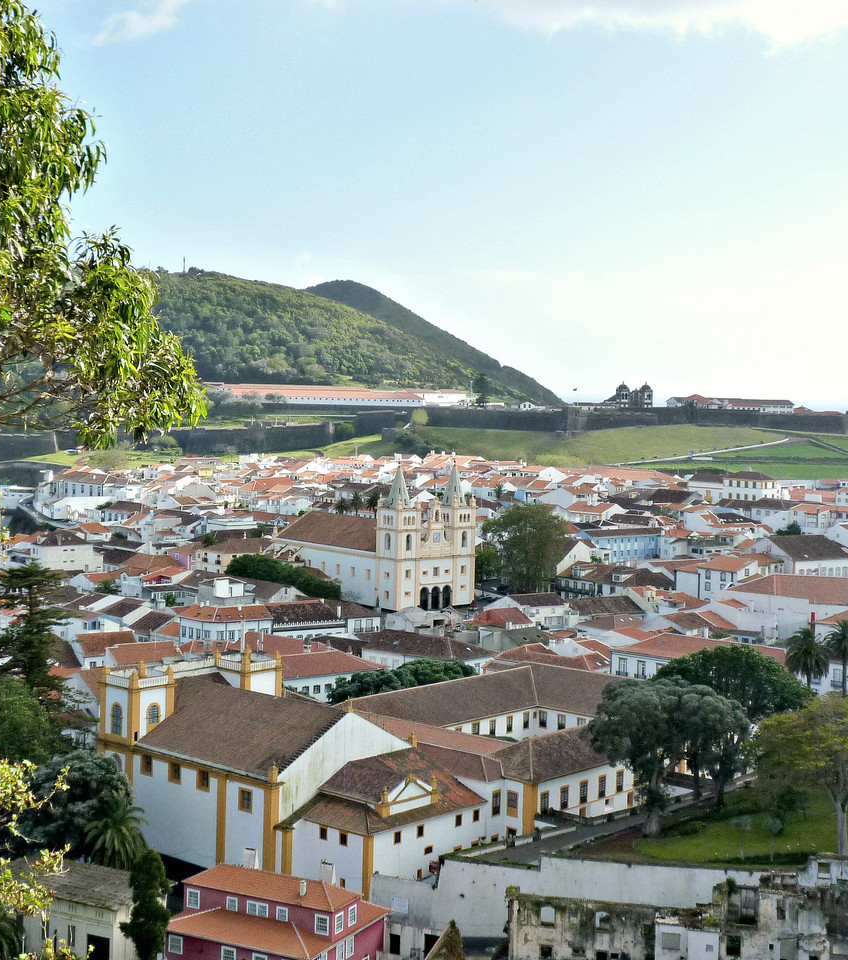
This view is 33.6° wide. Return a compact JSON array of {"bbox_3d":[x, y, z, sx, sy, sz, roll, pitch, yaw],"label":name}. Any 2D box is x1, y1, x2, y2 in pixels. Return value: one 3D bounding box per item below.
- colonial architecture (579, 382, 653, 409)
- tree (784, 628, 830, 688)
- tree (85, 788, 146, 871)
[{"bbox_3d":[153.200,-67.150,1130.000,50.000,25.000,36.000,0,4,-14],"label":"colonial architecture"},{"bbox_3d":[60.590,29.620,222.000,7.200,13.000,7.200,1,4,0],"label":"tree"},{"bbox_3d":[-32.490,38.080,148.000,7.000,11.000,7.000,1,4,0],"label":"tree"}]

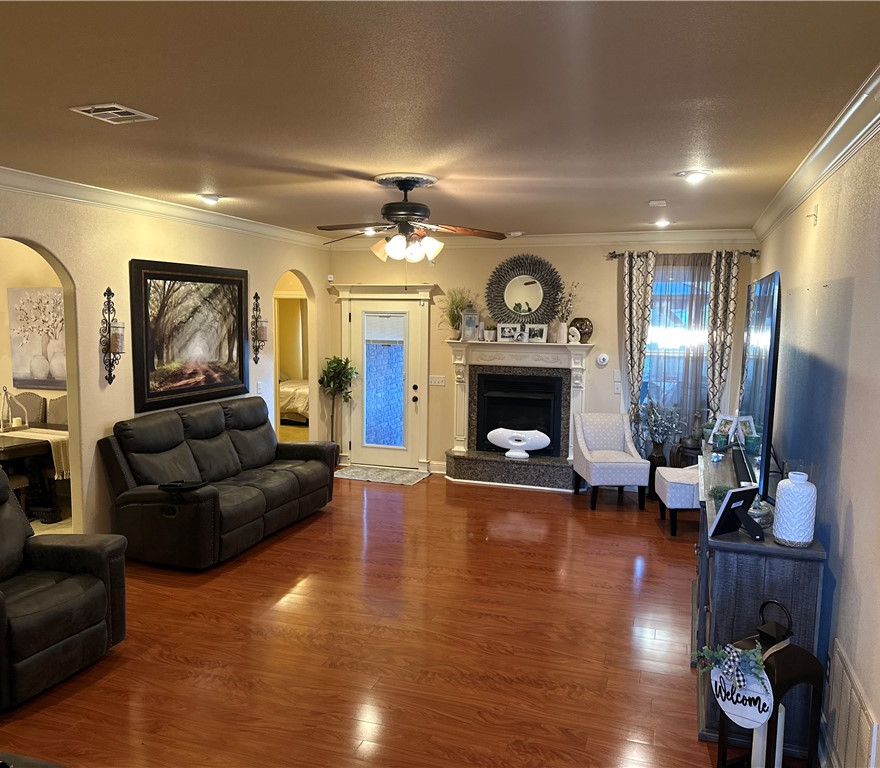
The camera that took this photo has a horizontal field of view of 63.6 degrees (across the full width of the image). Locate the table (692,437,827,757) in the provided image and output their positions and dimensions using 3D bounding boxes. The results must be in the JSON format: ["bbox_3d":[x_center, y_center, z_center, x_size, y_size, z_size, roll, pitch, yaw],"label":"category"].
[{"bbox_3d":[1.786,1.037,4.269,0.488,0.931,2.558,3,6,19],"label":"table"}]

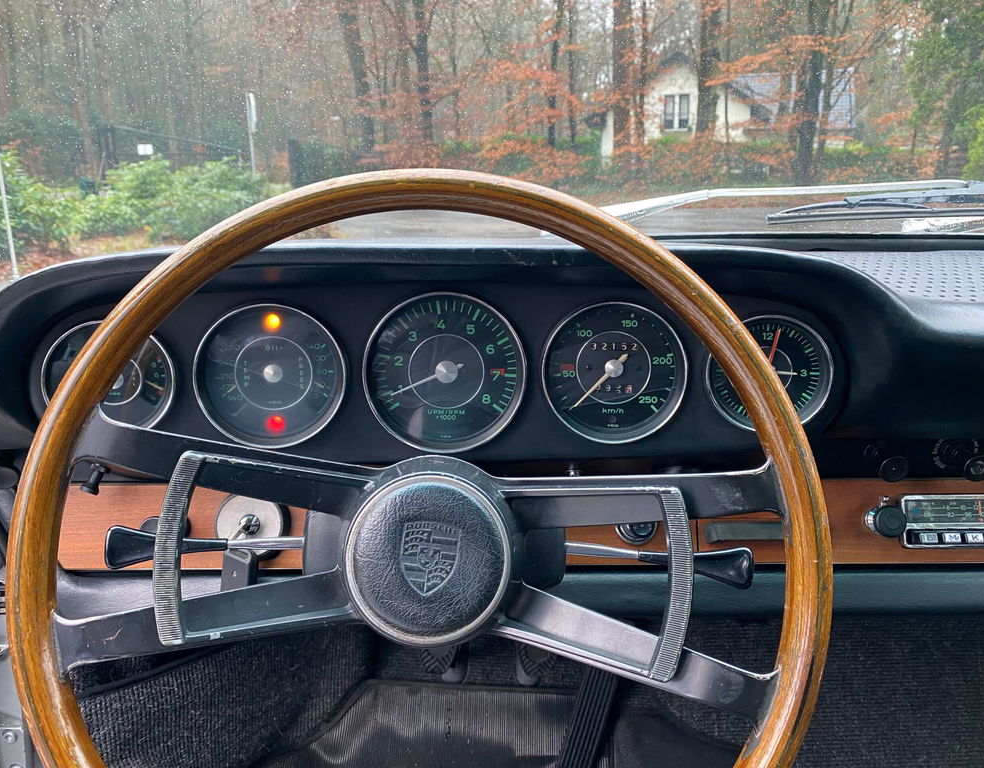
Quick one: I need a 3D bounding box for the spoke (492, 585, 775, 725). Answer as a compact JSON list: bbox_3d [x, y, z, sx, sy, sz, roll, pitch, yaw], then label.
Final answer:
[{"bbox_3d":[0.074,0.149,0.433,0.160,0.033,0.017,13,-11,25],"label":"spoke"}]

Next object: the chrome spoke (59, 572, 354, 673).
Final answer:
[{"bbox_3d":[-0.155,0.133,0.436,0.156,0.033,0.017,-4,-11,-24],"label":"chrome spoke"}]

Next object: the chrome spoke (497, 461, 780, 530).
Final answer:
[{"bbox_3d":[0.079,0.066,0.438,0.163,0.034,0.017,-7,6,24],"label":"chrome spoke"}]

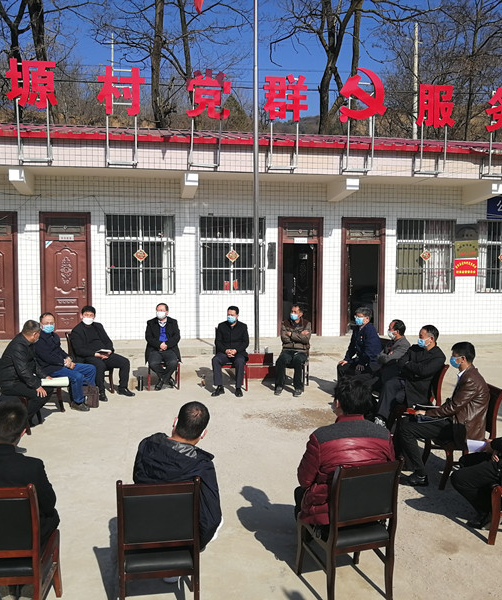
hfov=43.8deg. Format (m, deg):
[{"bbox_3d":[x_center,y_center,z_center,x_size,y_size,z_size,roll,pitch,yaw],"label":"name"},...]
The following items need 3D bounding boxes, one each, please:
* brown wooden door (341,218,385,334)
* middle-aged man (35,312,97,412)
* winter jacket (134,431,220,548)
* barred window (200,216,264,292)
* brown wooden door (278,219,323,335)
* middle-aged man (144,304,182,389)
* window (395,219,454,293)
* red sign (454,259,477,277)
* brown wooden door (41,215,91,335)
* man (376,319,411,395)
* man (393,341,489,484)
[{"bbox_3d":[2.619,-0.532,14.577,1.057,2.752,0.130,0,4,-10],"label":"brown wooden door"},{"bbox_3d":[-2.564,0.821,8.570,0.860,1.300,0.580,2,4,24],"label":"middle-aged man"},{"bbox_3d":[-0.442,1.133,3.772,0.540,0.650,0.480,0,4,-6],"label":"winter jacket"},{"bbox_3d":[-0.400,-0.997,14.009,1.450,1.731,0.100,0,4,-10],"label":"barred window"},{"bbox_3d":[1.102,-0.522,14.149,1.051,2.702,0.120,0,4,-10],"label":"brown wooden door"},{"bbox_3d":[-1.344,0.706,9.654,0.560,1.330,0.680,0,4,-10],"label":"middle-aged man"},{"bbox_3d":[4.154,-1.024,14.775,1.464,1.750,0.100,0,4,-10],"label":"window"},{"bbox_3d":[5.151,-0.764,14.950,0.605,0.405,0.030,0,5,-10],"label":"red sign"},{"bbox_3d":[-3.945,-0.510,13.365,1.038,2.700,0.120,0,4,-10],"label":"brown wooden door"},{"bbox_3d":[1.744,0.930,8.129,0.810,1.330,0.520,0,4,-6],"label":"man"},{"bbox_3d":[1.866,1.093,6.037,0.860,1.330,0.520,1,4,0],"label":"man"}]

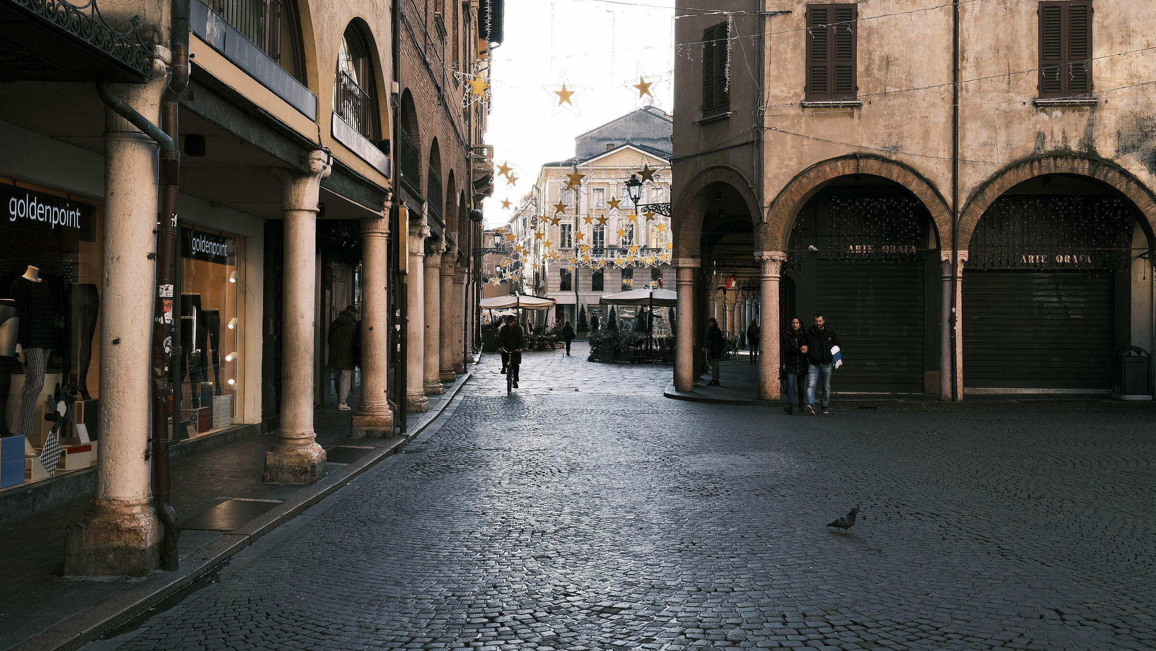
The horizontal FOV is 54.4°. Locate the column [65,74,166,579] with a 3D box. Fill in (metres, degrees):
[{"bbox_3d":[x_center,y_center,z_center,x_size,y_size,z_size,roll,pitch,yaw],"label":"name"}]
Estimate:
[{"bbox_3d":[-2.760,-0.005,6.820,0.500,3.030,0.500,0,0,-2],"label":"column"}]

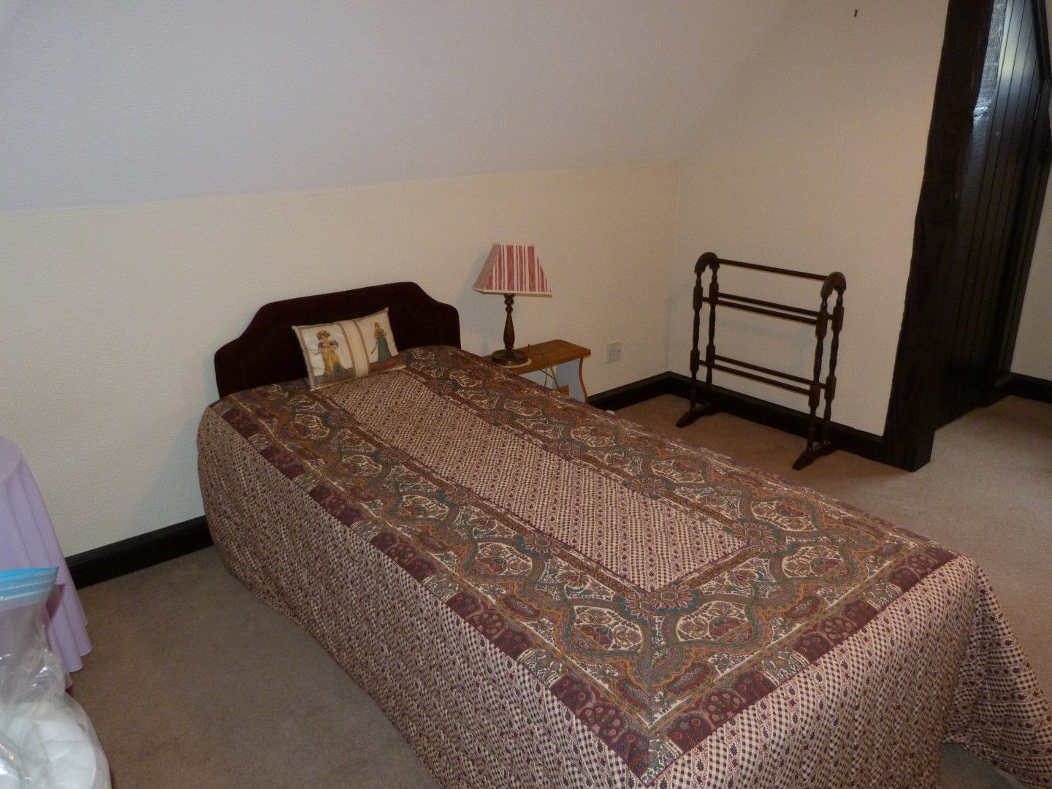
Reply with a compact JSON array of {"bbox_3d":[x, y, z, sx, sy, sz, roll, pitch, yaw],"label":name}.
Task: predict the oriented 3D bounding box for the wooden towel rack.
[{"bbox_3d":[1.005,-0.172,3.243,0.271,0.790,0.647,-16,24,-36],"label":"wooden towel rack"}]

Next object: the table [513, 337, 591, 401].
[{"bbox_3d":[0.016,0.062,3.148,0.497,0.454,0.246,-16,24,-36],"label":"table"}]

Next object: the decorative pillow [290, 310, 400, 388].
[{"bbox_3d":[-0.583,-0.155,2.538,0.356,0.216,0.095,-17,1,-38],"label":"decorative pillow"}]

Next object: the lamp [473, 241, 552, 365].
[{"bbox_3d":[-0.059,-0.353,2.956,0.259,0.460,0.236,-5,20,-11],"label":"lamp"}]

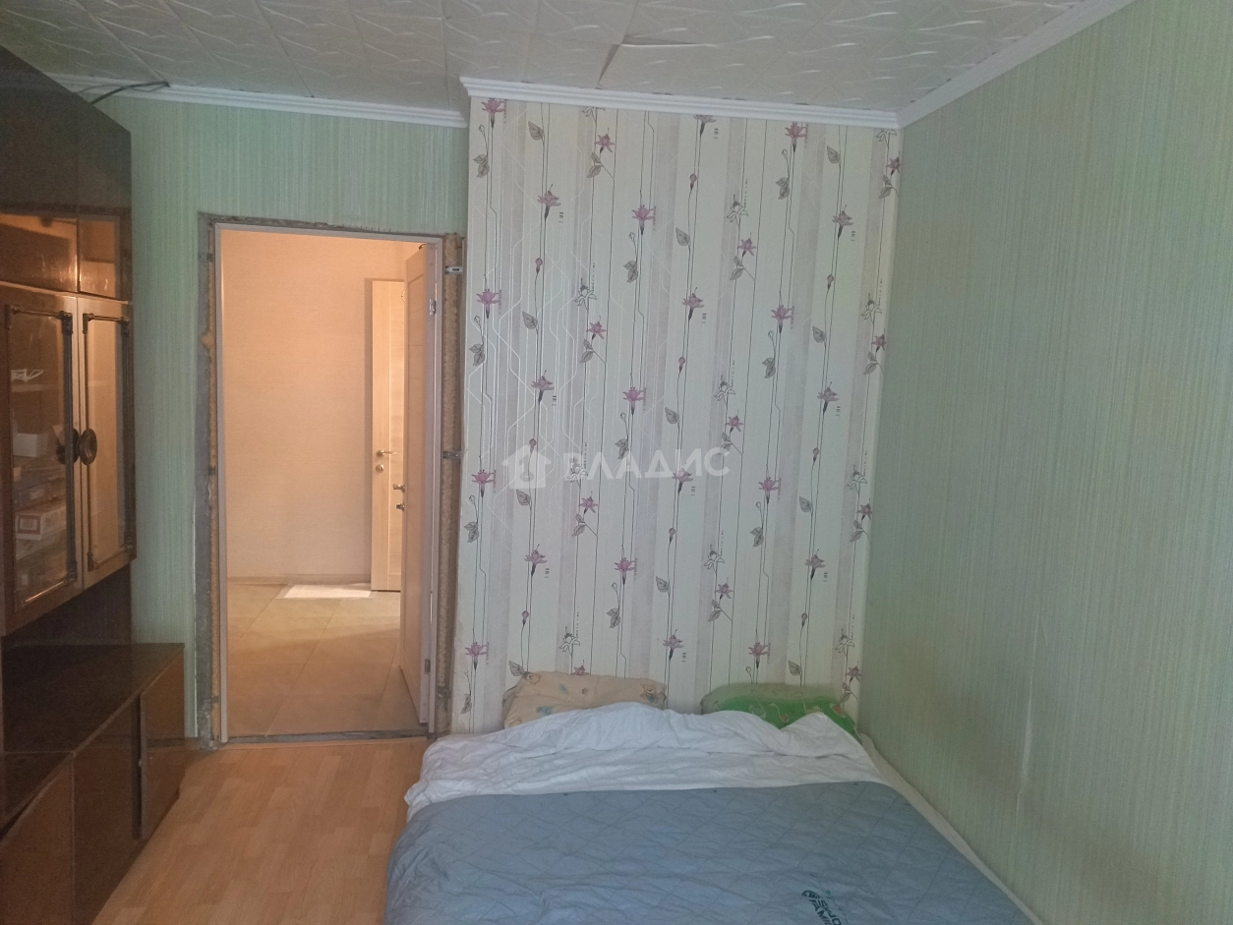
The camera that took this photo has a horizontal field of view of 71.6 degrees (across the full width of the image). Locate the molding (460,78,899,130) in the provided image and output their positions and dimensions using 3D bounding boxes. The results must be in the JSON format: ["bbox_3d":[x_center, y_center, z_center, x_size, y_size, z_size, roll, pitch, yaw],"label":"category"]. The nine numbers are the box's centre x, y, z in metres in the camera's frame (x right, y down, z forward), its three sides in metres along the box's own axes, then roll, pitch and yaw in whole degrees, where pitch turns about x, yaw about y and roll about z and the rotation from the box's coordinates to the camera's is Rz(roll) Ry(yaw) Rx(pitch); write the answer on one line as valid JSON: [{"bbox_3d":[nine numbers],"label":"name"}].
[{"bbox_3d":[0.251,-1.249,2.984,1.570,0.047,0.033,2,7,-7],"label":"molding"}]

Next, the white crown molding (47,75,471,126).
[{"bbox_3d":[-1.318,-1.335,3.162,1.510,0.047,0.033,1,7,-10],"label":"white crown molding"}]

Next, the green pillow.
[{"bbox_3d":[0.605,0.945,3.104,0.590,0.200,0.380,2,7,-7],"label":"green pillow"}]

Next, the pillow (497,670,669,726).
[{"bbox_3d":[-0.098,0.900,3.012,0.610,0.210,0.380,2,7,-7],"label":"pillow"}]

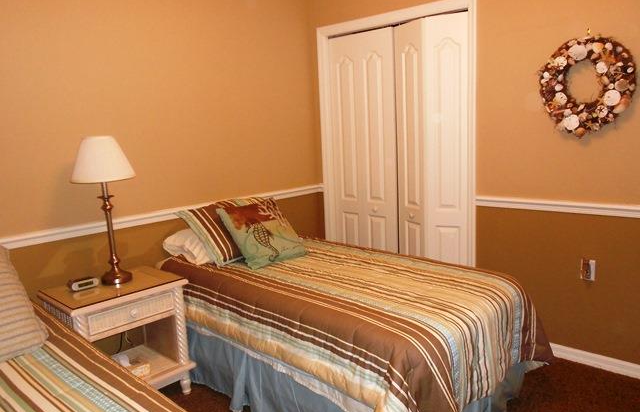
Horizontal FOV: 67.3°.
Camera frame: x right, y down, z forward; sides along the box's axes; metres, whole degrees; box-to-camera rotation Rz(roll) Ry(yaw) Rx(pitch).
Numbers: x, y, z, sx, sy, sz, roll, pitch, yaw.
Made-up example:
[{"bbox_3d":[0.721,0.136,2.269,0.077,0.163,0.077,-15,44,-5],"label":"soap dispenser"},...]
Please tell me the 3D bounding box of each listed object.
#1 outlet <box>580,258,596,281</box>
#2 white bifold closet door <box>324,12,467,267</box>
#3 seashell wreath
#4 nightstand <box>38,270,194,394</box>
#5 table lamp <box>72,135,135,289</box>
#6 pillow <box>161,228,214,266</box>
[{"bbox_3d":[1.458,0.345,2.611,0.074,0.115,0.020,6,12,41],"label":"outlet"},{"bbox_3d":[0.515,-0.197,3.390,1.120,2.010,0.100,6,12,41],"label":"white bifold closet door"},{"bbox_3d":[1.365,-0.607,2.462,0.430,0.490,0.085,6,12,41],"label":"seashell wreath"},{"bbox_3d":[-1.019,0.718,2.487,0.500,0.632,0.560,6,13,44],"label":"nightstand"},{"bbox_3d":[-1.089,0.033,2.476,0.330,0.735,0.330,6,12,41],"label":"table lamp"},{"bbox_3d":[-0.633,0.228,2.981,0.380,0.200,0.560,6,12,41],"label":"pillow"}]

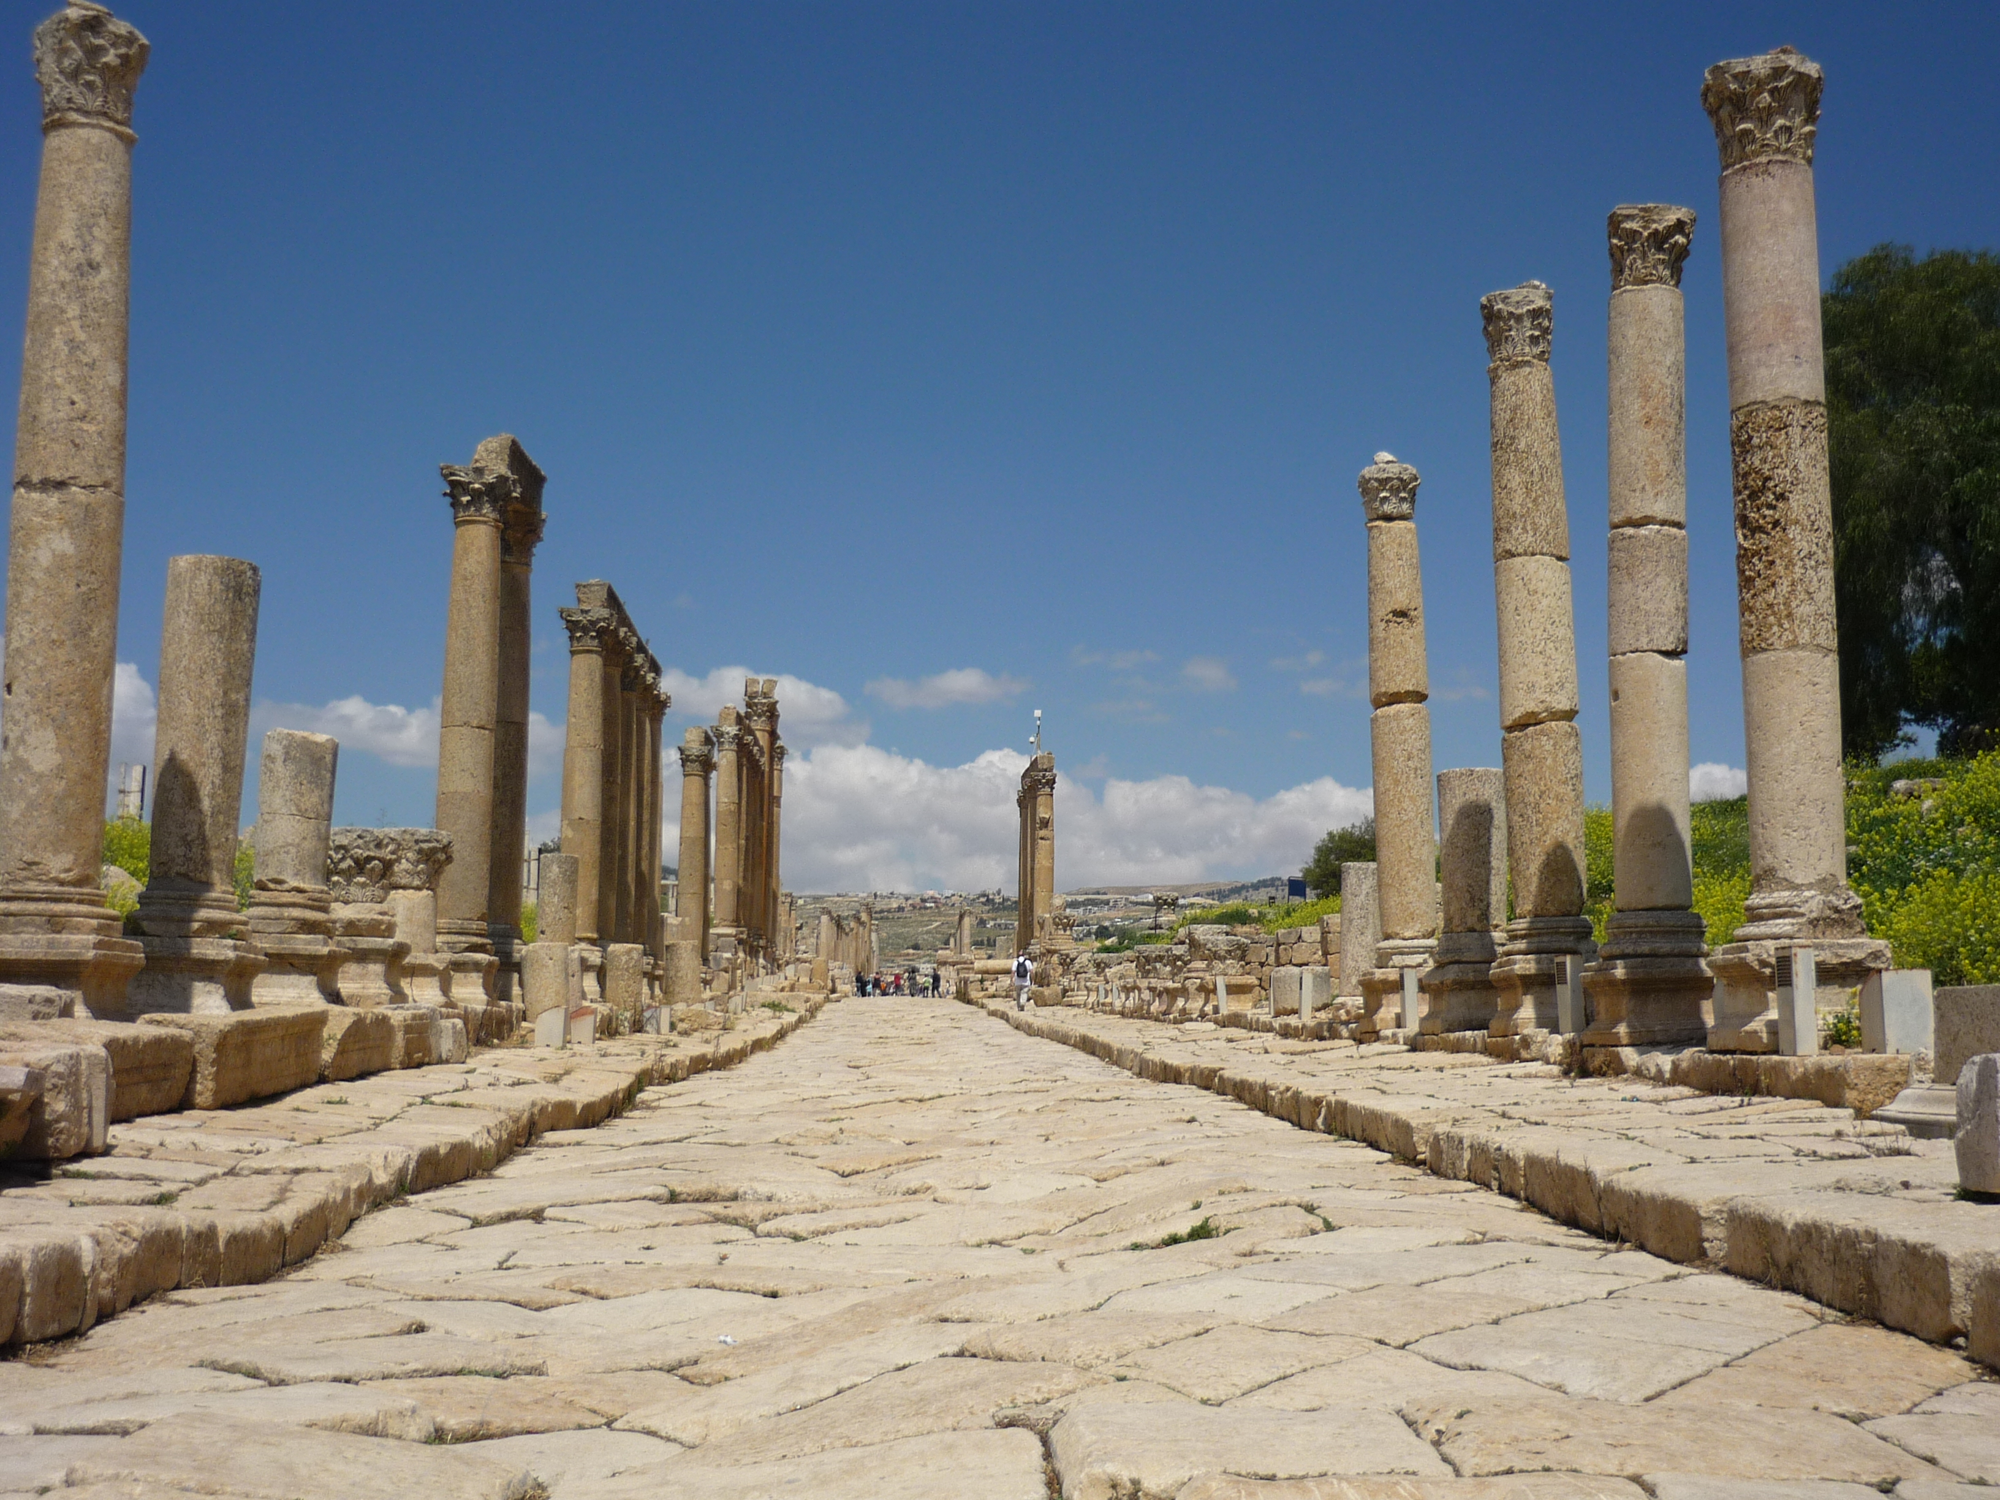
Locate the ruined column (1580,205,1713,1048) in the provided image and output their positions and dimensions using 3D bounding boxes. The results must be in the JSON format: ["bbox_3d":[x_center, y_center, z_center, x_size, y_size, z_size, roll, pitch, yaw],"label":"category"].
[{"bbox_3d":[7.178,-1.460,24.617,1.040,9.461,1.040,0,-6,-3],"label":"ruined column"}]

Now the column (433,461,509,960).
[{"bbox_3d":[-9.190,-0.718,38.170,1.150,8.598,1.150,0,-6,-3],"label":"column"}]

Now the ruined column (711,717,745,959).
[{"bbox_3d":[-11.458,3.428,92.555,1.350,10.164,1.350,0,-6,-3],"label":"ruined column"}]

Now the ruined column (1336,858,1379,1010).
[{"bbox_3d":[5.648,2.942,34.533,0.750,2.322,0.750,1,-7,-3],"label":"ruined column"}]

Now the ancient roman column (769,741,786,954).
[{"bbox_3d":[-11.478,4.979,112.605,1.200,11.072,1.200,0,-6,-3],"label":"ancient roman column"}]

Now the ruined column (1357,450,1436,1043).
[{"bbox_3d":[5.815,-0.101,31.512,1.000,8.252,1.000,1,-7,-3],"label":"ruined column"}]

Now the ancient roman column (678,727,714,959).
[{"bbox_3d":[-10.014,3.432,71.471,1.150,8.198,1.150,1,-7,-3],"label":"ancient roman column"}]

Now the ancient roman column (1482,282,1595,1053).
[{"bbox_3d":[6.862,-1.183,28.430,1.020,9.792,1.020,-1,-6,-3],"label":"ancient roman column"}]

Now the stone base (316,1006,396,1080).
[{"bbox_3d":[-7.527,3.318,24.923,0.650,0.750,3.000,0,-6,-3],"label":"stone base"}]

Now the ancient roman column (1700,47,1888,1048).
[{"bbox_3d":[7.419,-1.943,20.820,1.140,9.520,1.140,0,-6,-3],"label":"ancient roman column"}]

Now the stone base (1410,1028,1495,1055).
[{"bbox_3d":[5.762,3.662,27.514,1.150,0.252,1.200,1,-7,-3],"label":"stone base"}]

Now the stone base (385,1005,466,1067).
[{"bbox_3d":[-6.250,3.142,23.934,0.850,0.591,1.300,1,-7,-3],"label":"stone base"}]

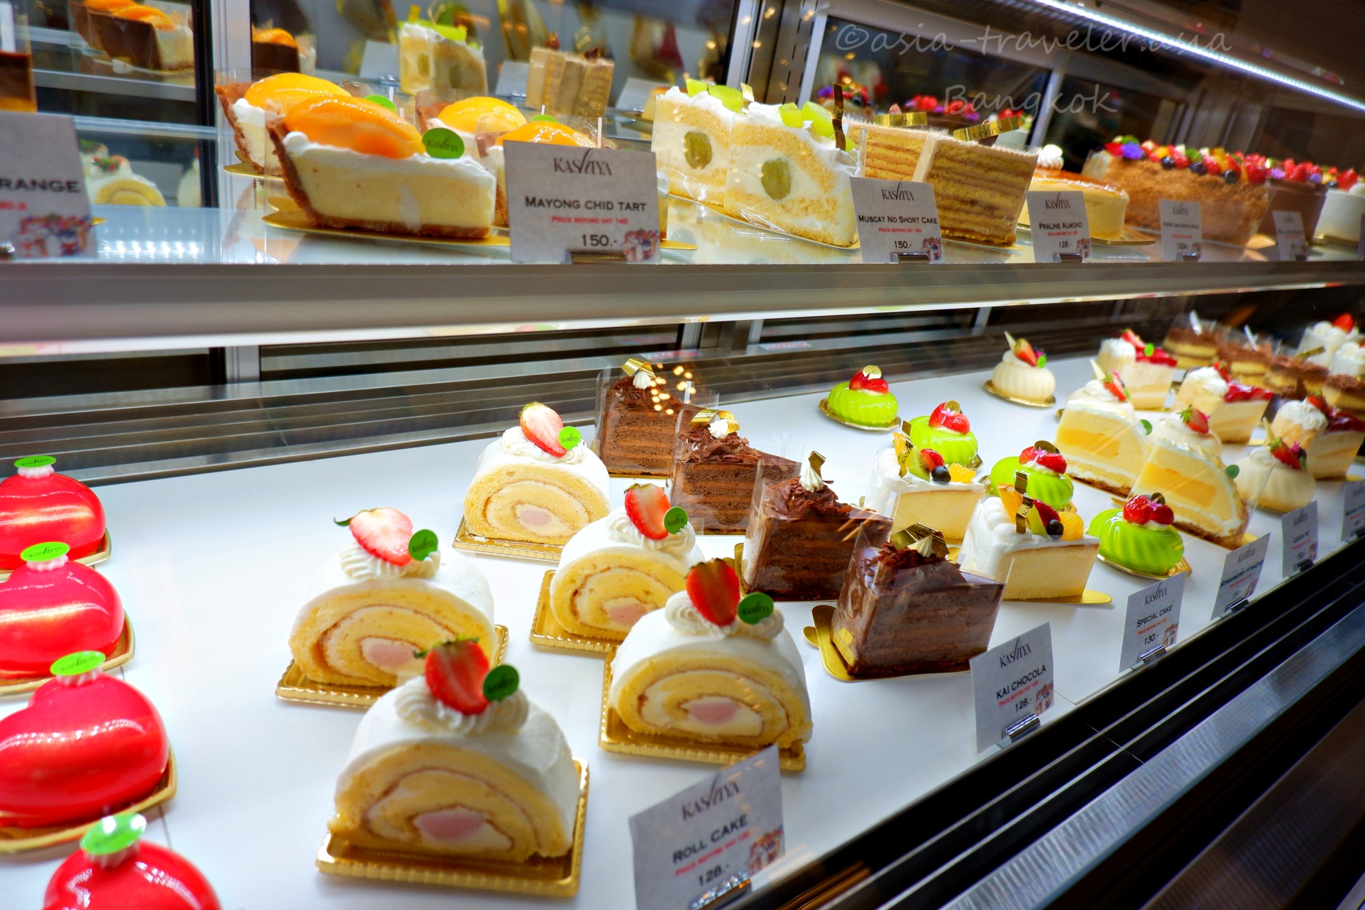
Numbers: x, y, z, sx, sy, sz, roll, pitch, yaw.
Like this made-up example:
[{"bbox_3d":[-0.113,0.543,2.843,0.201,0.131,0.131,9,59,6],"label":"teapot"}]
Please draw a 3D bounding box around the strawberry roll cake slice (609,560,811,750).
[{"bbox_3d":[0.017,0.088,0.411,0.093,0.086,0.038,9,26,-7],"label":"strawberry roll cake slice"}]

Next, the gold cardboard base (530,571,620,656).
[{"bbox_3d":[-0.032,0.088,0.484,0.096,0.006,0.062,9,26,-6],"label":"gold cardboard base"}]

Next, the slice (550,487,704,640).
[{"bbox_3d":[-0.026,0.058,0.514,0.097,0.090,0.045,9,26,-5],"label":"slice"}]

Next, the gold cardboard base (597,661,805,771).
[{"bbox_3d":[0.010,0.135,0.474,0.106,0.008,0.076,8,26,-6],"label":"gold cardboard base"}]

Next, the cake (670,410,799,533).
[{"bbox_3d":[0.043,0.010,0.645,0.091,0.086,0.063,11,26,-1],"label":"cake"}]

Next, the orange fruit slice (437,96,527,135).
[{"bbox_3d":[-0.105,-0.177,0.456,0.047,0.018,0.033,6,27,-12],"label":"orange fruit slice"}]

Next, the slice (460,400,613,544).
[{"bbox_3d":[-0.083,0.009,0.527,0.088,0.084,0.038,9,26,-7],"label":"slice"}]

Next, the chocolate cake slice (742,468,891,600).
[{"bbox_3d":[0.100,0.047,0.584,0.091,0.093,0.063,10,26,-2],"label":"chocolate cake slice"}]

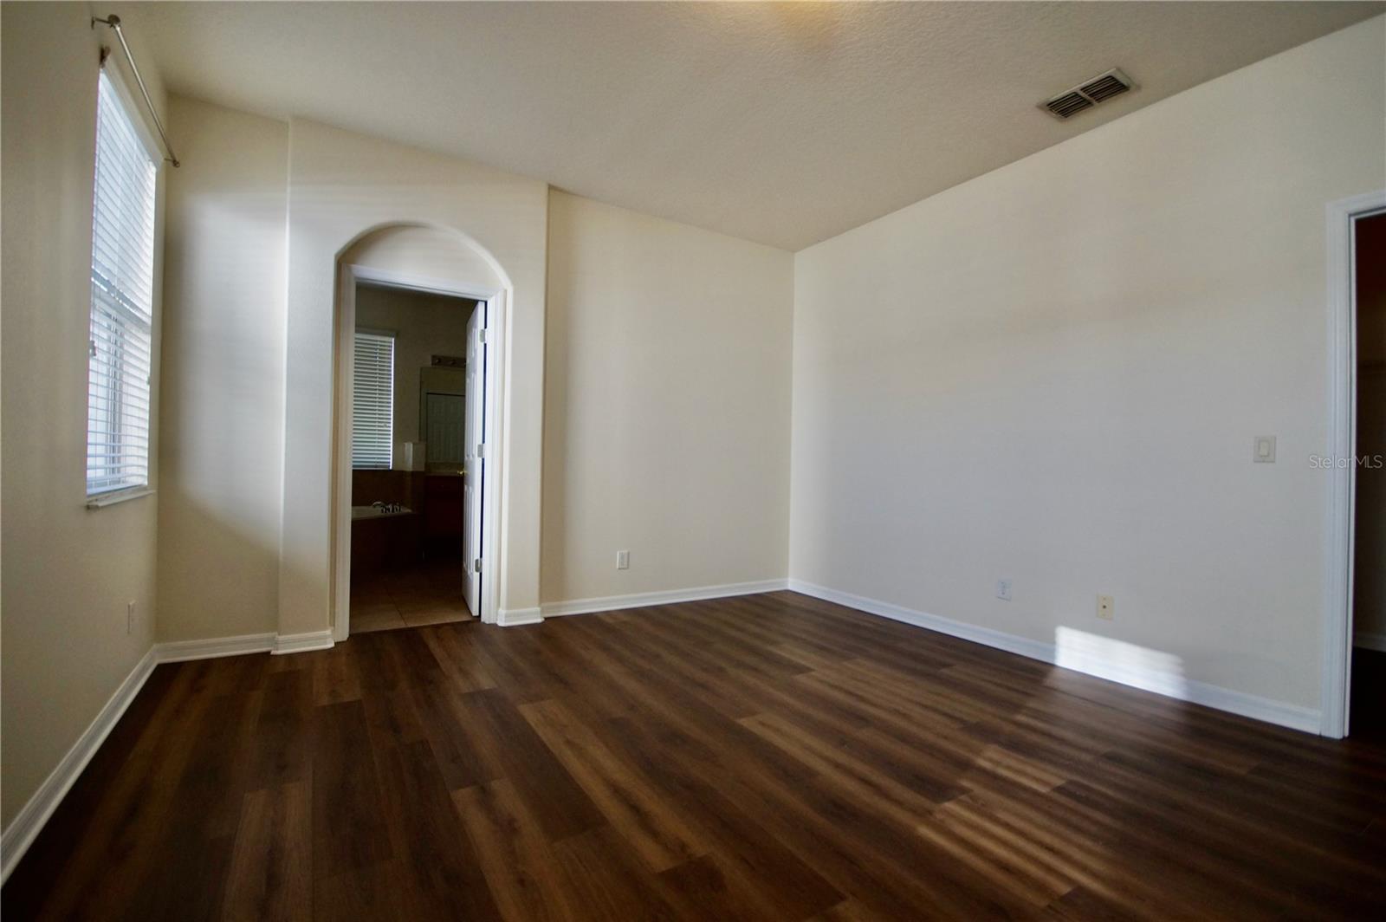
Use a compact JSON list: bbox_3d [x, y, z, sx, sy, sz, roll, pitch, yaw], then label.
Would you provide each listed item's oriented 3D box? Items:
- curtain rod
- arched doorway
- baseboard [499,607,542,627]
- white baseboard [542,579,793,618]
[{"bbox_3d":[-2.173,-1.416,2.296,0.080,0.045,1.116,1,0,-34],"label":"curtain rod"},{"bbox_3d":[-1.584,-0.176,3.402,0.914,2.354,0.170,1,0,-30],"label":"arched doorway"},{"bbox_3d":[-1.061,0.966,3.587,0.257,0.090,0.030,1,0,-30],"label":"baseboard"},{"bbox_3d":[-0.104,0.984,4.212,2.009,0.091,0.016,1,0,-29],"label":"white baseboard"}]

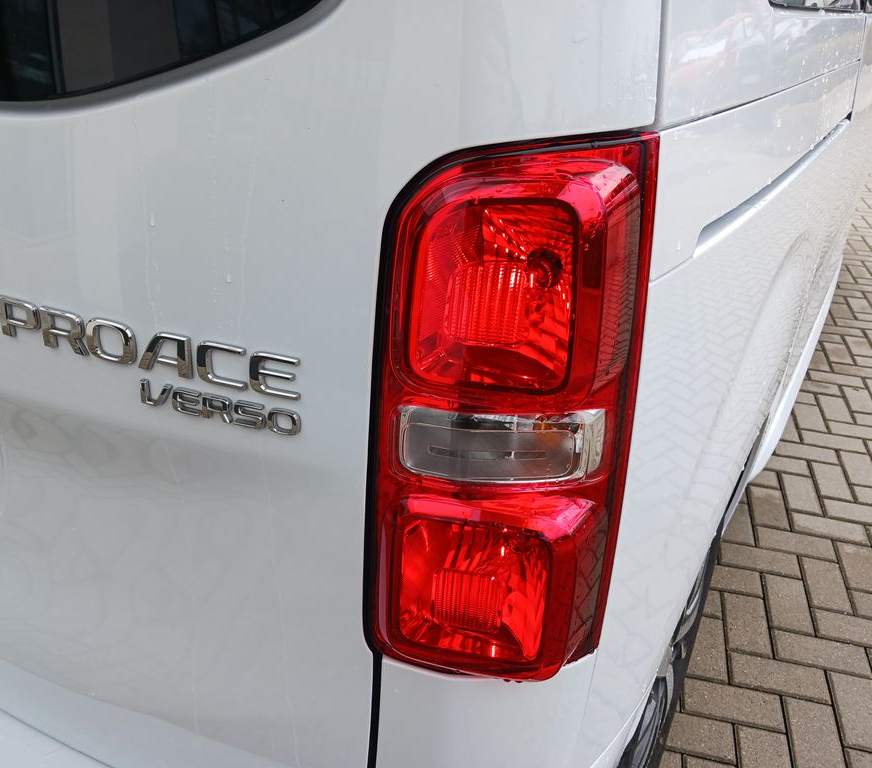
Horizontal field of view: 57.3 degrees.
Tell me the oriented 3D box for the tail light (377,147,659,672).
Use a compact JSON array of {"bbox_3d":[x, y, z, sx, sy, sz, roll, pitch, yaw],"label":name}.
[{"bbox_3d":[0.060,0.028,0.624,0.176,0.420,0.170,10,26,17],"label":"tail light"}]

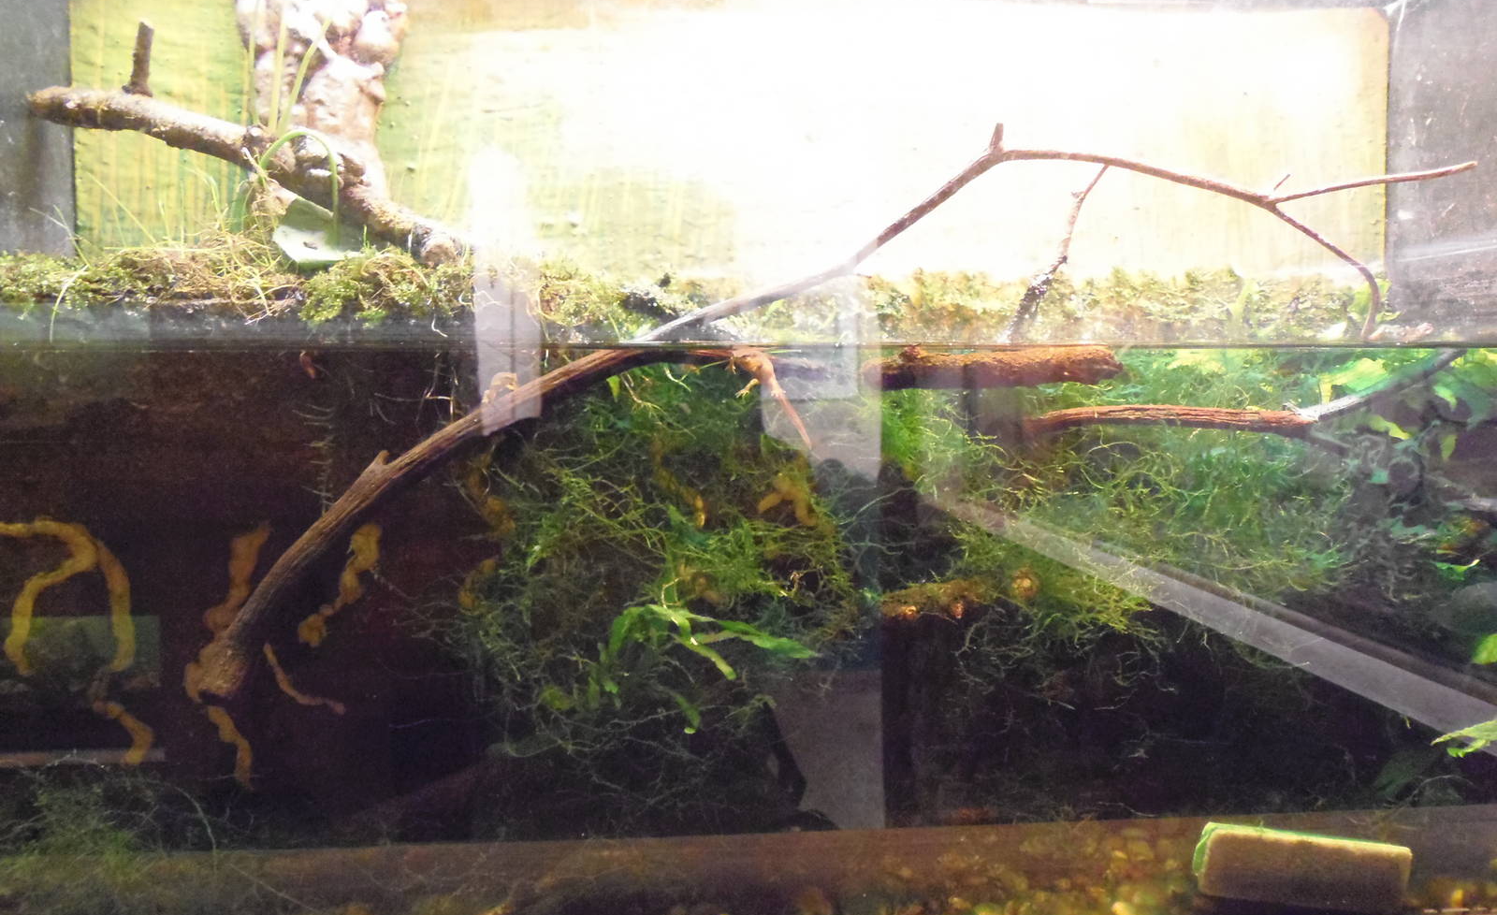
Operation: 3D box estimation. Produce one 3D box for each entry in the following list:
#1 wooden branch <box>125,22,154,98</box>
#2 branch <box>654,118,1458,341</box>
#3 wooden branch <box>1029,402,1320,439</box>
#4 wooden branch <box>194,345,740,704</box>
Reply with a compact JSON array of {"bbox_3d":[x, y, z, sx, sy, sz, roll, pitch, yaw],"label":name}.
[{"bbox_3d":[-0.469,-0.306,0.800,0.018,0.055,0.018,7,0,-4],"label":"wooden branch"},{"bbox_3d":[0.231,-0.168,0.780,0.607,0.152,0.120,-1,1,-4],"label":"branch"},{"bbox_3d":[0.307,-0.026,0.757,0.217,0.022,0.028,0,1,-4],"label":"wooden branch"},{"bbox_3d":[-0.199,0.021,0.720,0.405,0.065,0.060,-34,3,-3],"label":"wooden branch"}]

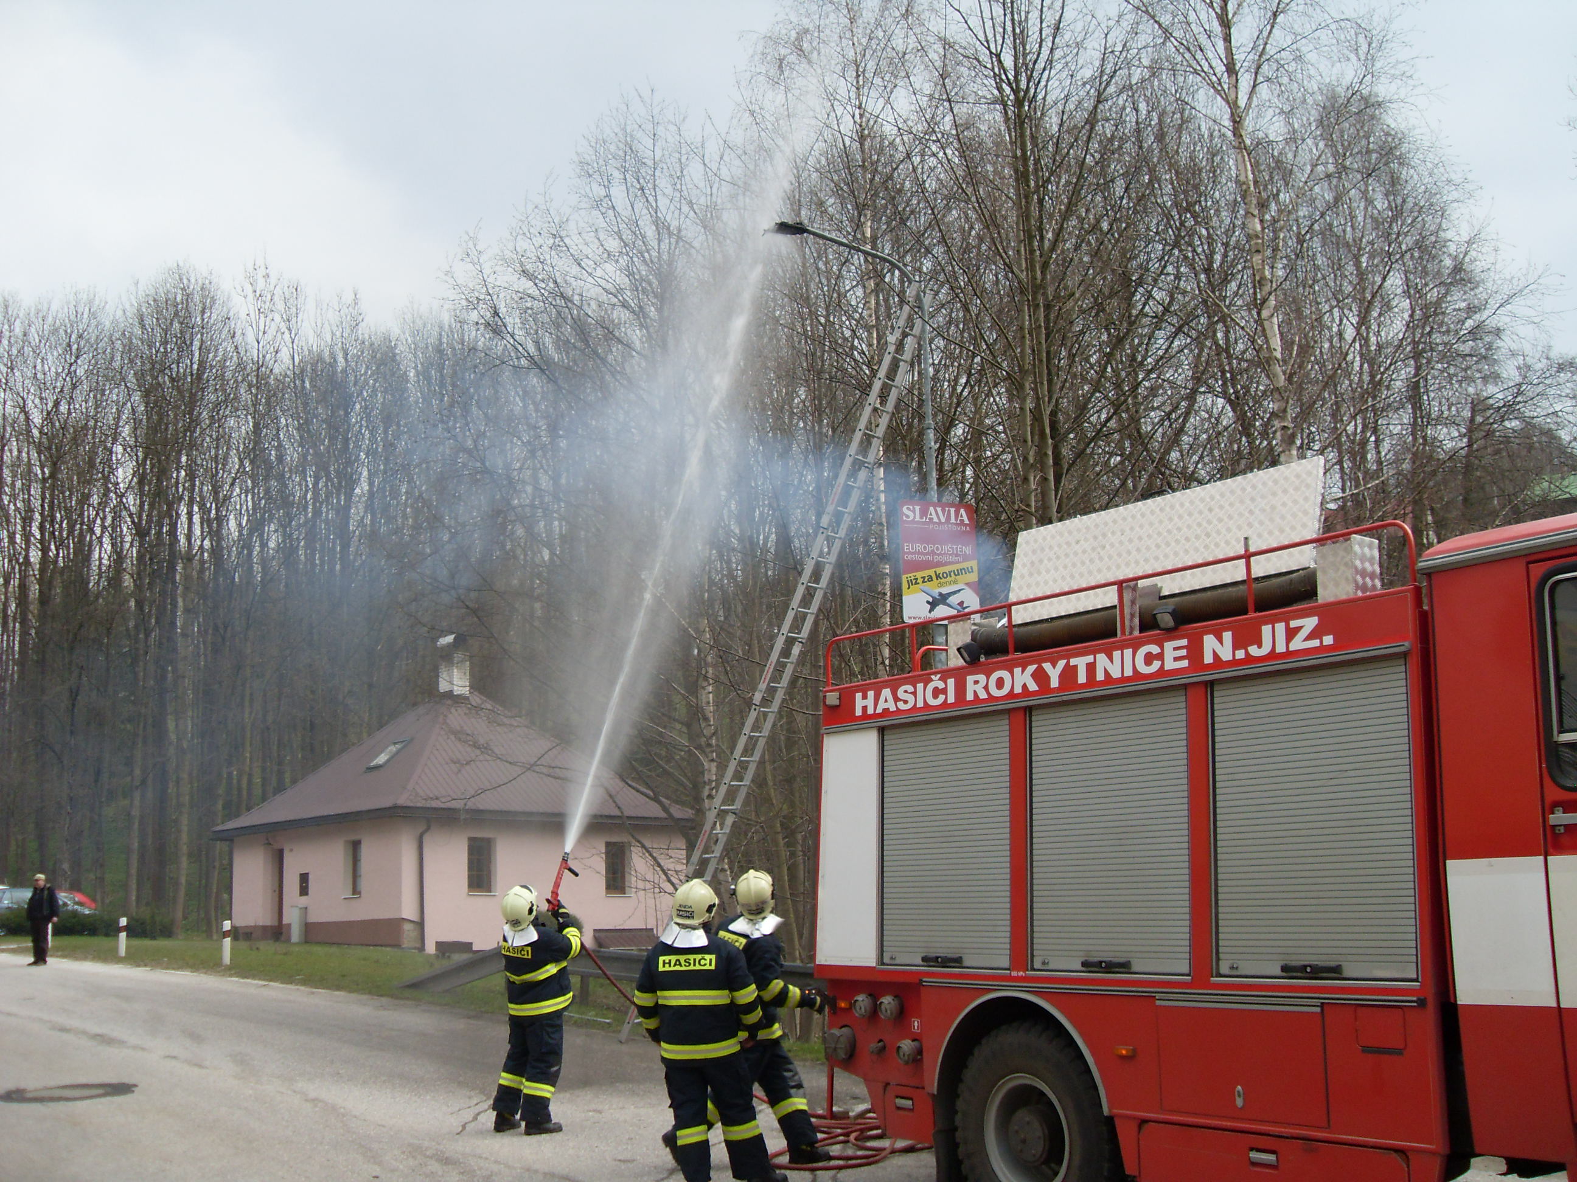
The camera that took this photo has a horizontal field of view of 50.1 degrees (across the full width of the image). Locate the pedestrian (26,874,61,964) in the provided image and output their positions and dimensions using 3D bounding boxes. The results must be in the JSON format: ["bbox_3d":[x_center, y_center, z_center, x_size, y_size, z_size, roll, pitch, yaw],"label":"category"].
[{"bbox_3d":[-14.194,6.264,32.179,0.600,1.730,0.450,-6,-13,21],"label":"pedestrian"}]

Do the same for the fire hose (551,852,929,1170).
[{"bbox_3d":[-0.338,2.992,12.456,2.667,2.176,2.521,-3,-12,6],"label":"fire hose"}]

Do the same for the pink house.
[{"bbox_3d":[-8.591,5.221,43.196,8.521,7.881,8.880,10,-16,-43],"label":"pink house"}]

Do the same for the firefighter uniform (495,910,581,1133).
[{"bbox_3d":[-1.896,3.221,12.660,0.520,1.550,0.560,10,-17,-43],"label":"firefighter uniform"}]

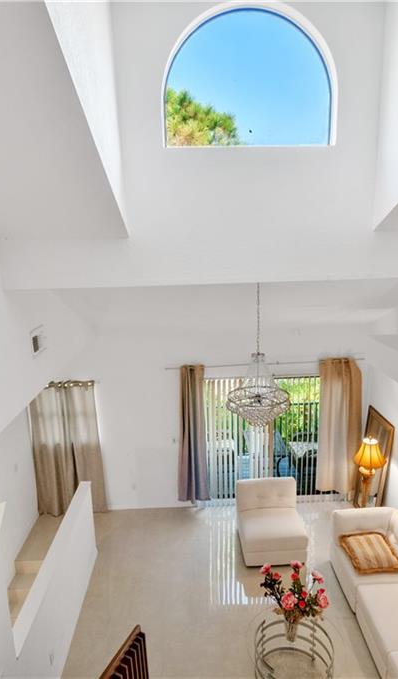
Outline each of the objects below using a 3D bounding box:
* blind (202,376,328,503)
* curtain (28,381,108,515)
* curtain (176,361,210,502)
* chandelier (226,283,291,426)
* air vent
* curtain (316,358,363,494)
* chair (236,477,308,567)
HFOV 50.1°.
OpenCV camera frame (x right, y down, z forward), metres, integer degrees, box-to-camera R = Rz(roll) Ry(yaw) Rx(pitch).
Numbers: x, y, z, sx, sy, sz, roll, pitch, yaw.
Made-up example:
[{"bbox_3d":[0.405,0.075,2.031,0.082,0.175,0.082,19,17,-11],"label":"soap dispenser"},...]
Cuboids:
[{"bbox_3d":[1.120,1.590,6.647,2.317,2.116,0.109,-2,12,-1],"label":"blind"},{"bbox_3d":[-1.994,1.676,6.460,1.052,2.180,0.113,-2,12,-1],"label":"curtain"},{"bbox_3d":[-0.094,1.460,6.475,0.496,2.245,0.113,-2,12,-1],"label":"curtain"},{"bbox_3d":[0.539,0.134,3.839,0.604,1.411,0.604,-2,12,-1],"label":"chandelier"},{"bbox_3d":[-1.394,0.011,3.746,0.024,0.230,0.371,-2,12,-1],"label":"air vent"},{"bbox_3d":[2.159,1.402,6.535,0.717,2.277,0.113,-2,12,-1],"label":"curtain"},{"bbox_3d":[0.975,2.447,5.768,0.818,0.814,0.782,-2,12,-1],"label":"chair"}]

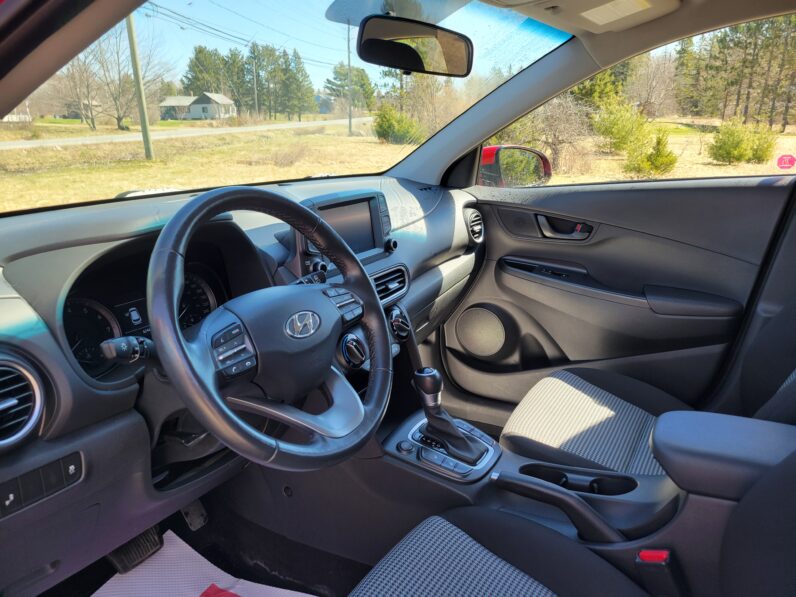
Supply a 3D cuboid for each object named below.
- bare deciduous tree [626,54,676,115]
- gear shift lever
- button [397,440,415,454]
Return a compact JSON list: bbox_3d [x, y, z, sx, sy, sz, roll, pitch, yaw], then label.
[{"bbox_3d":[24.488,-20.662,58.000,5.000,6.300,5.000,7,19,21],"label":"bare deciduous tree"},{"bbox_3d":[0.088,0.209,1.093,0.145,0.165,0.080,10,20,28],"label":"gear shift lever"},{"bbox_3d":[0.014,0.274,1.097,0.030,0.011,0.030,5,21,-2],"label":"button"}]

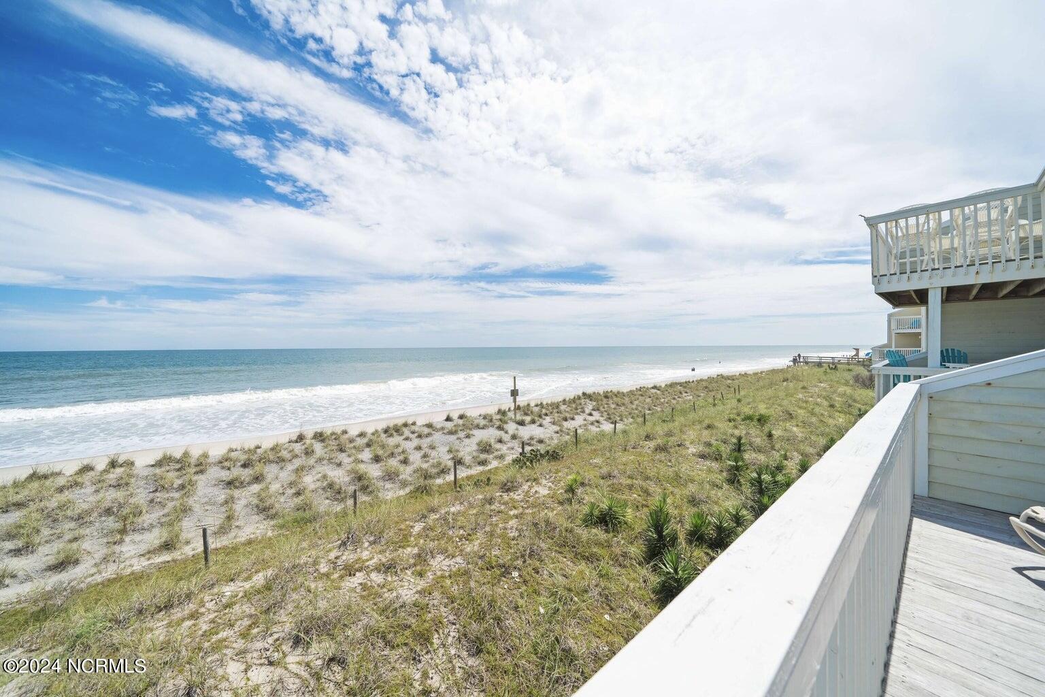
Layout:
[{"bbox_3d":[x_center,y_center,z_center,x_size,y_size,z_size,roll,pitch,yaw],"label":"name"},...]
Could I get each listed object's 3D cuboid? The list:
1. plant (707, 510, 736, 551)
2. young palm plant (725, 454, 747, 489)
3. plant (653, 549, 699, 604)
[{"bbox_3d":[4.000,3.652,7.016,0.510,0.730,0.510,0,0,0],"label":"plant"},{"bbox_3d":[5.894,3.384,9.604,0.520,0.930,0.520,0,0,0],"label":"young palm plant"},{"bbox_3d":[2.480,3.660,5.604,0.700,0.730,0.700,0,0,0],"label":"plant"}]

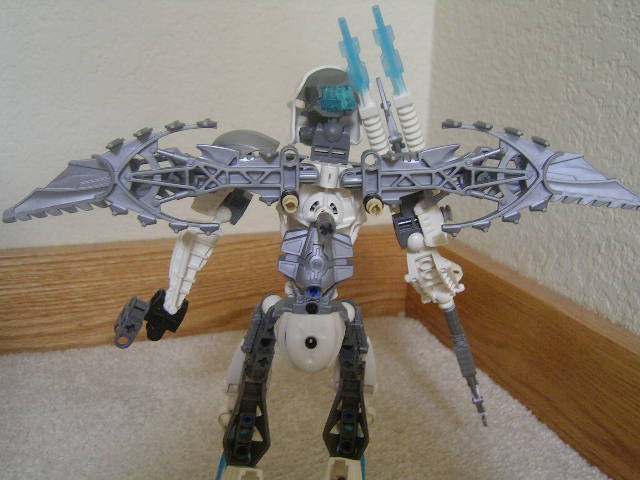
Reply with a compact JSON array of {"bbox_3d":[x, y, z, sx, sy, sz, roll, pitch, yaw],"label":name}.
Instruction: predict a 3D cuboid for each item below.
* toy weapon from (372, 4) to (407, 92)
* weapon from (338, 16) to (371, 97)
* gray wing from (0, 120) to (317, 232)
[{"bbox_3d":[0.031,-0.085,0.299,0.009,0.042,0.007,-16,22,10],"label":"toy weapon"},{"bbox_3d":[0.015,-0.083,0.304,0.009,0.039,0.007,-16,22,7],"label":"weapon"},{"bbox_3d":[-0.070,-0.028,0.293,0.138,0.049,0.018,0,14,0],"label":"gray wing"}]

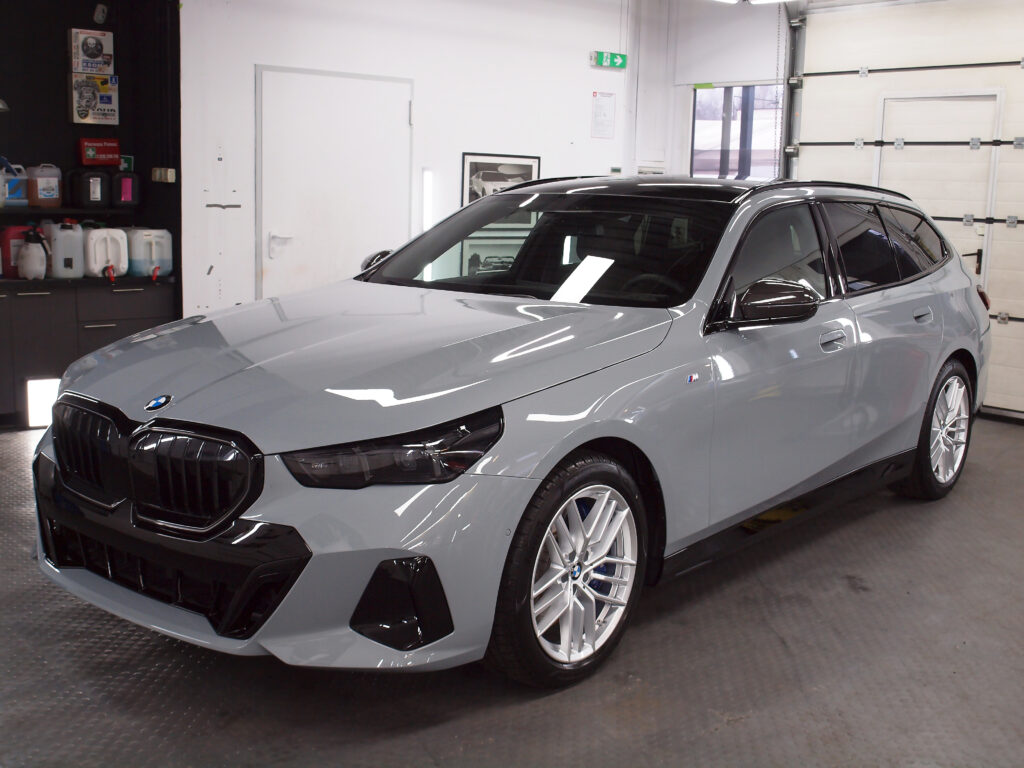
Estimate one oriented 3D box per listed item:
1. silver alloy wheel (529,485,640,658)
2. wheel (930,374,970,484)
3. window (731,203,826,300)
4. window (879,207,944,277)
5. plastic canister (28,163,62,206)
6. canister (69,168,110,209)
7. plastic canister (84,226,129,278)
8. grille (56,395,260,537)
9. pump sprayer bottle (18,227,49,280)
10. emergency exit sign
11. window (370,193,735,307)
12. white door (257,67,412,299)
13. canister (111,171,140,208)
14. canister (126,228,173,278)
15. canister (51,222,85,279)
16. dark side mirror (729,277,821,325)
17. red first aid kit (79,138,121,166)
[{"bbox_3d":[0.147,0.549,3.562,0.200,0.529,0.529,10,13,39],"label":"silver alloy wheel"},{"bbox_3d":[2.064,0.215,5.838,0.200,0.529,0.529,10,13,39],"label":"wheel"},{"bbox_3d":[0.972,-0.483,4.380,0.060,0.420,0.920,-28,-11,39],"label":"window"},{"bbox_3d":[1.948,-0.691,5.736,0.070,0.345,0.770,-14,-2,37],"label":"window"},{"bbox_3d":[-2.690,-1.144,6.811,0.160,0.240,0.145,-6,13,-40],"label":"plastic canister"},{"bbox_3d":[-2.500,-1.158,7.010,0.170,0.220,0.200,-6,13,-40],"label":"canister"},{"bbox_3d":[-2.470,-0.794,7.048,0.245,0.290,0.380,-6,12,-37],"label":"plastic canister"},{"bbox_3d":[-1.009,0.229,3.314,0.930,0.335,0.140,9,12,38],"label":"grille"},{"bbox_3d":[-2.732,-0.748,6.758,0.175,0.300,0.145,-7,12,-41],"label":"pump sprayer bottle"},{"bbox_3d":[0.757,-2.531,9.248,0.330,0.110,0.080,-7,13,-40],"label":"emergency exit sign"},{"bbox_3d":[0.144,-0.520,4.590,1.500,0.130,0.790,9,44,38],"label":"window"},{"bbox_3d":[-1.111,-0.867,7.338,1.100,2.075,0.080,-6,13,-40],"label":"white door"},{"bbox_3d":[-2.357,-1.192,7.214,0.160,0.225,0.165,-4,11,-29],"label":"canister"},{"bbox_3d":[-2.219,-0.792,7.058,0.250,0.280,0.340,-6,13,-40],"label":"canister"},{"bbox_3d":[-2.606,-0.794,6.926,0.185,0.335,0.220,-3,11,-25],"label":"canister"},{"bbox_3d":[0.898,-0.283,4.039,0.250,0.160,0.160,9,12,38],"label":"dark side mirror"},{"bbox_3d":[-2.480,-1.389,7.098,0.230,0.156,0.075,-6,13,-40],"label":"red first aid kit"}]

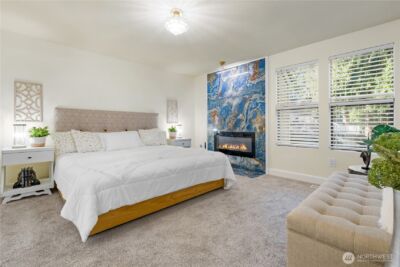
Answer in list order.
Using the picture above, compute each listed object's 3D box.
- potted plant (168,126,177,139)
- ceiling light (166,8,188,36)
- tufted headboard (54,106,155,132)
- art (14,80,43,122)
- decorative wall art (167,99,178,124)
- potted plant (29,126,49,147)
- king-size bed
[{"bbox_3d":[-0.673,-0.036,4.381,0.220,0.320,0.220,0,2,0],"label":"potted plant"},{"bbox_3d":[-0.293,-1.377,2.219,0.284,0.305,0.284,0,2,0],"label":"ceiling light"},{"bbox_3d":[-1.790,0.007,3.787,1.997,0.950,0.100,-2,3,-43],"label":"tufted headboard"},{"bbox_3d":[-2.789,-0.511,2.901,0.340,0.645,0.030,-2,3,-43],"label":"art"},{"bbox_3d":[-0.742,-0.586,4.816,0.350,0.640,0.030,-2,3,-43],"label":"decorative wall art"},{"bbox_3d":[-2.455,0.042,2.714,0.224,0.310,0.224,-2,3,-43],"label":"potted plant"},{"bbox_3d":[-1.044,0.233,3.055,2.150,1.310,2.190,-2,3,-43],"label":"king-size bed"}]

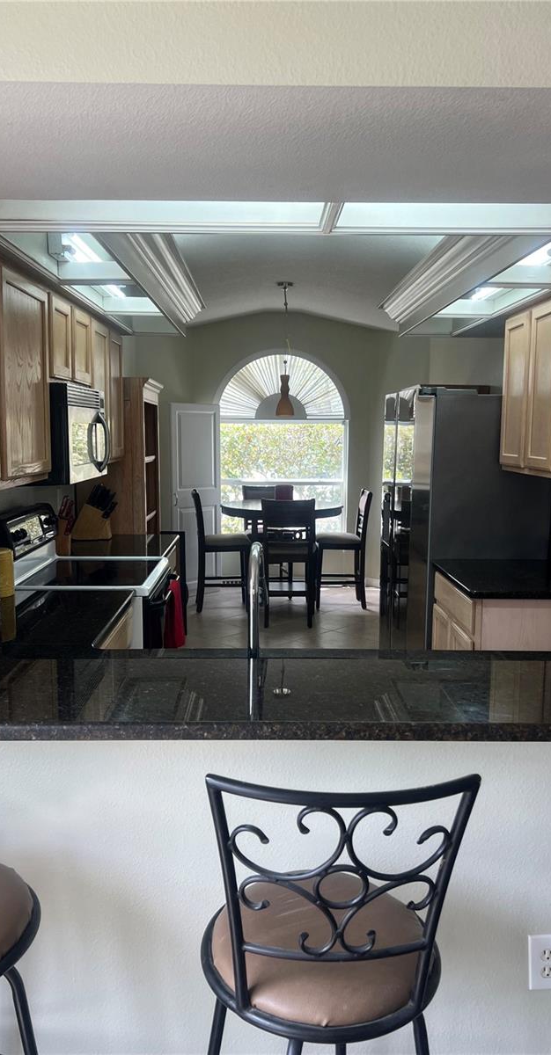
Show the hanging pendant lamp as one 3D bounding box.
[{"bbox_3d":[0.081,-1.425,6.372,0.152,1.062,0.150,0,7,-1],"label":"hanging pendant lamp"}]

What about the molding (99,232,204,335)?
[{"bbox_3d":[-0.478,-1.111,3.601,0.130,0.190,2.550,0,7,-1],"label":"molding"}]

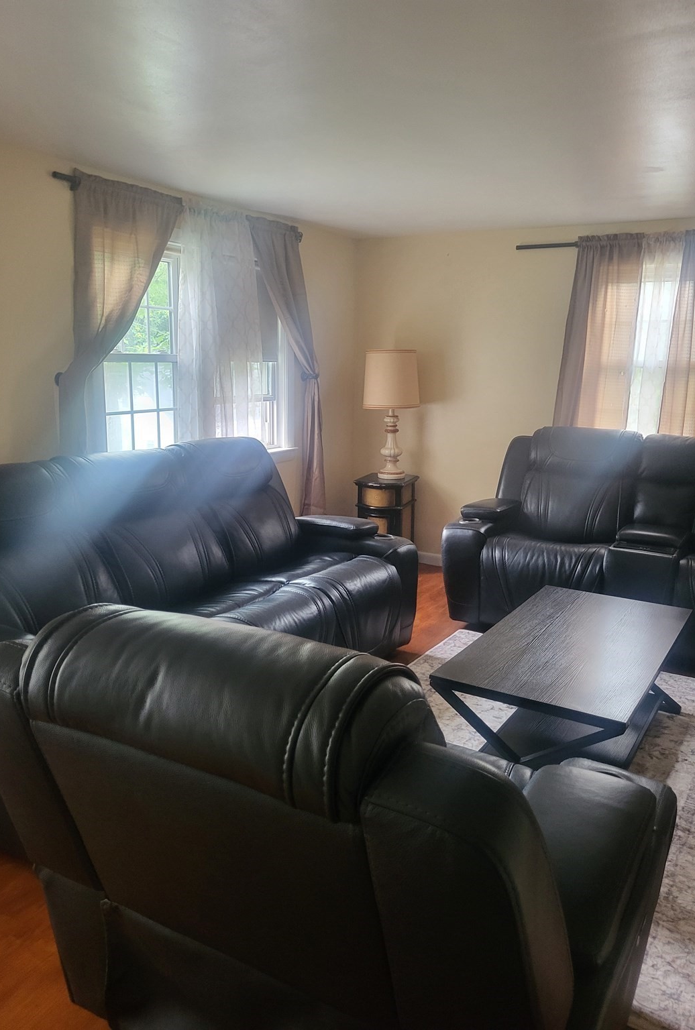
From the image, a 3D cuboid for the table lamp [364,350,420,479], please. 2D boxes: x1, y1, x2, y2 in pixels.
[{"bbox_3d":[0.314,-0.689,5.306,0.396,0.870,0.396,1,12,0],"label":"table lamp"}]

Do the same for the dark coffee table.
[{"bbox_3d":[0.865,0.687,2.965,0.627,0.450,1.218,8,14,31],"label":"dark coffee table"}]

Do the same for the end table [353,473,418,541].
[{"bbox_3d":[0.267,0.070,5.378,0.347,0.645,0.413,6,13,23],"label":"end table"}]

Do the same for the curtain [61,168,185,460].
[{"bbox_3d":[-1.016,-0.602,3.591,0.130,1.770,0.830,7,14,29],"label":"curtain"}]

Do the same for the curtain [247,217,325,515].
[{"bbox_3d":[-0.335,-0.832,4.739,0.130,1.780,0.880,7,14,29],"label":"curtain"}]

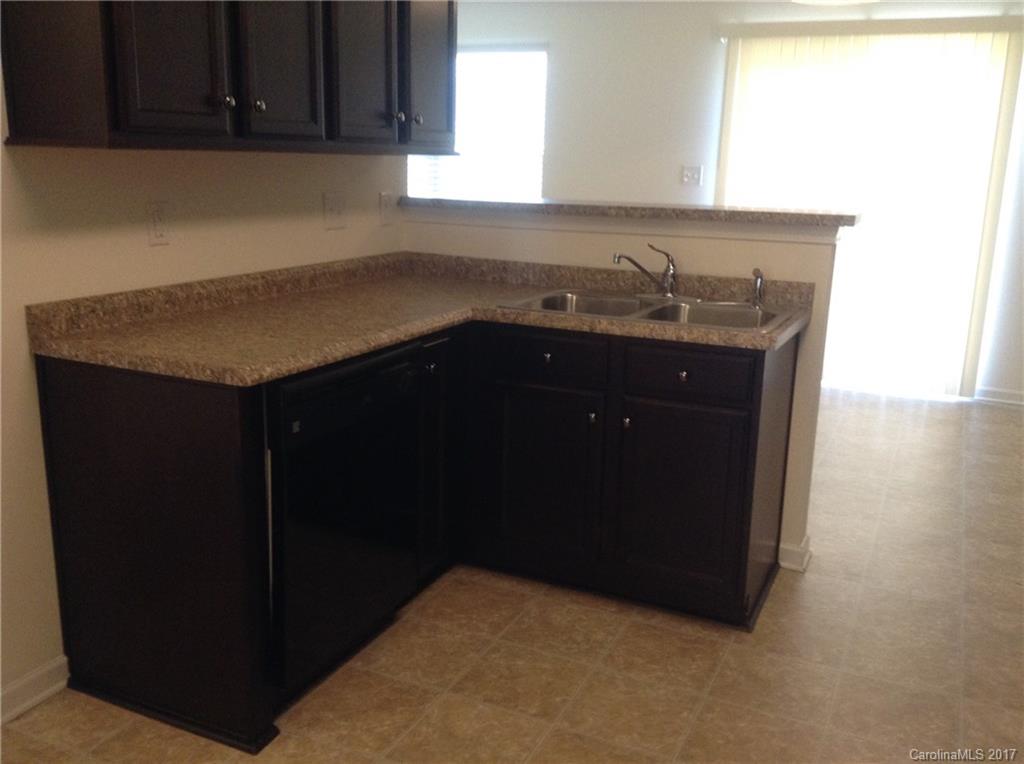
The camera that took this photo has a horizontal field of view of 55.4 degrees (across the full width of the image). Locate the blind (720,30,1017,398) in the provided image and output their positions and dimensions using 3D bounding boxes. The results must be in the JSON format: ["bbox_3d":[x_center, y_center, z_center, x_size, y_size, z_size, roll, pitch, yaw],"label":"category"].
[{"bbox_3d":[2.042,-1.022,5.970,1.686,2.153,0.099,7,14,24],"label":"blind"}]

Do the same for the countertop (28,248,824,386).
[{"bbox_3d":[-0.080,-0.198,2.757,1.552,0.130,1.706,7,14,24],"label":"countertop"}]

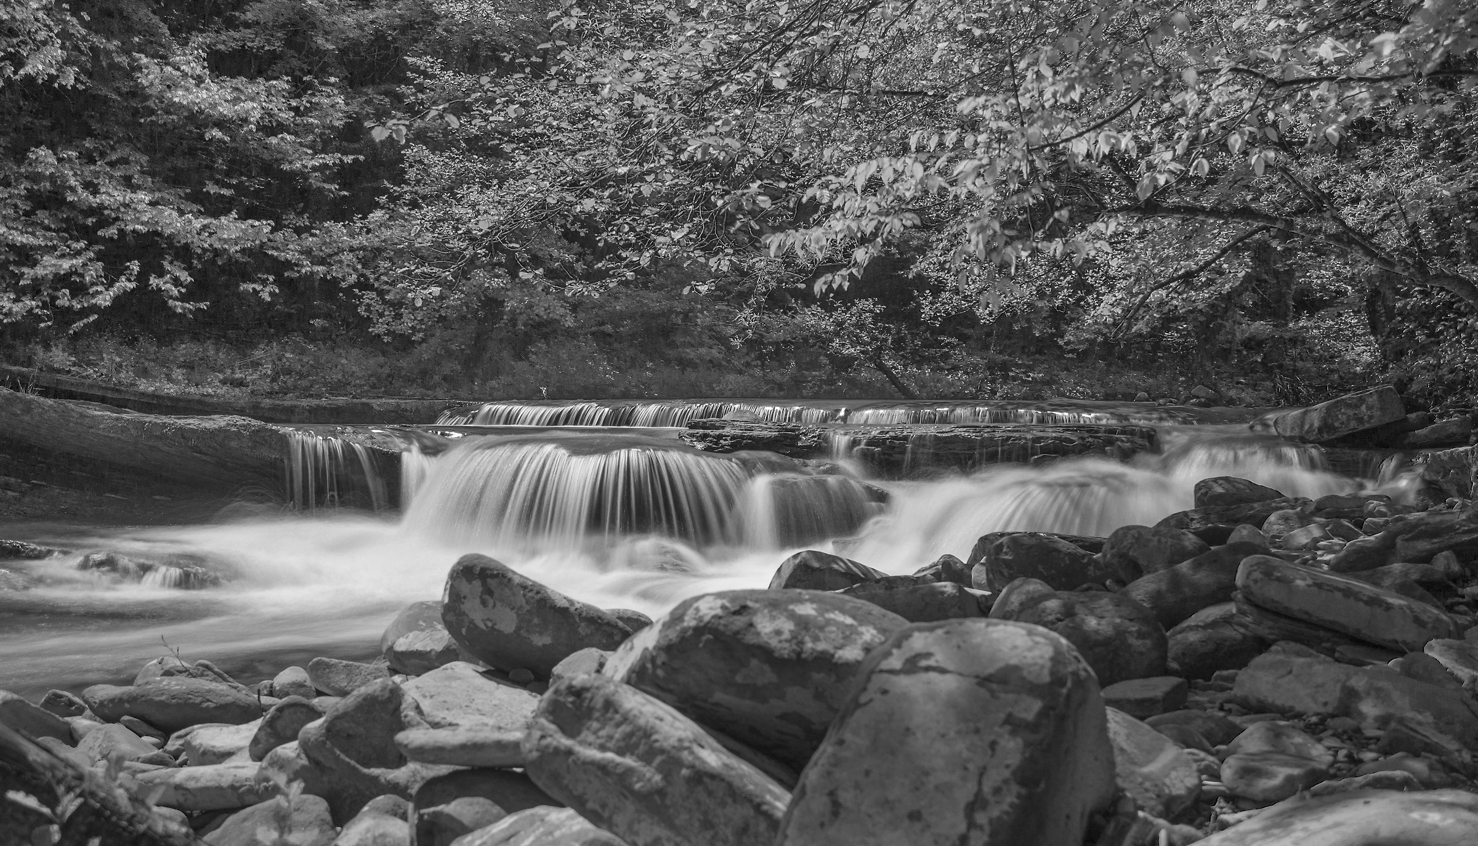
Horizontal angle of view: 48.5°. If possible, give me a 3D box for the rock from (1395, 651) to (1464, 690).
[{"bbox_3d":[1.702,0.612,4.050,0.170,0.100,0.140,0,1,0],"label":"rock"}]

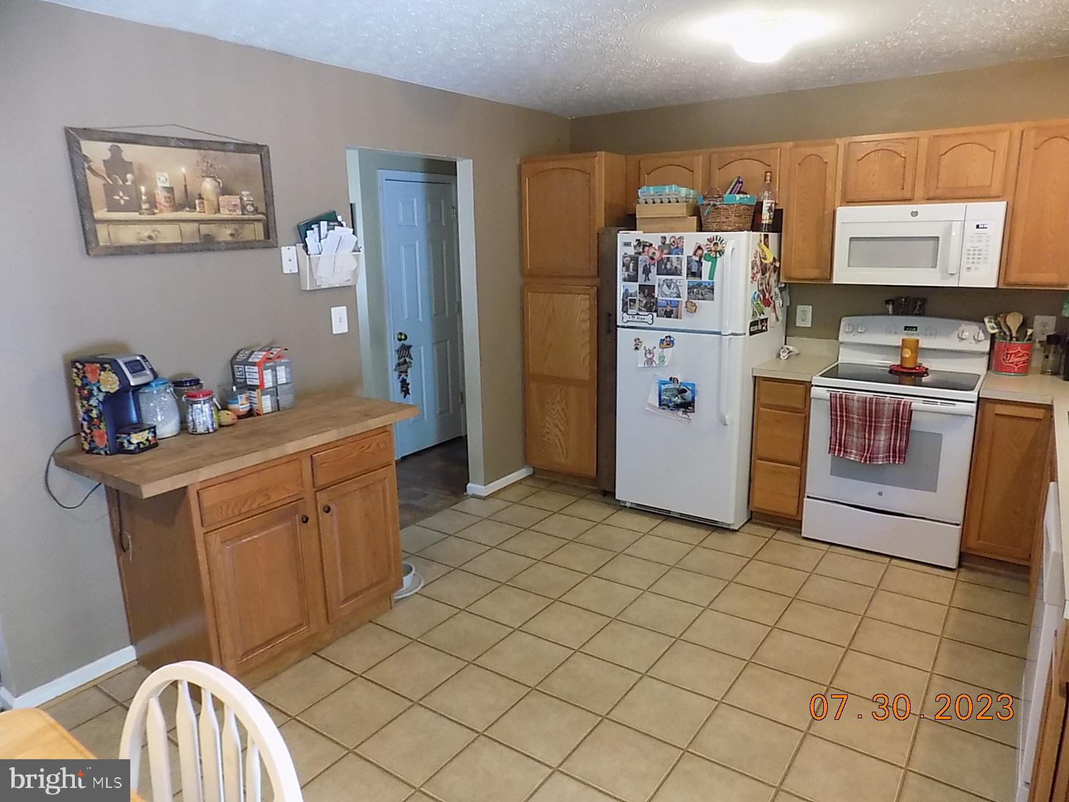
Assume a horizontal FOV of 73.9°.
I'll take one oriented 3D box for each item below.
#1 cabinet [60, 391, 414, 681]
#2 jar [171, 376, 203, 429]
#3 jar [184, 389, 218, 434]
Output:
[{"bbox_3d":[-1.120,0.562,2.994,0.654,0.925,1.245,7,15,35],"label":"cabinet"},{"bbox_3d":[-1.395,0.018,2.878,0.116,0.195,0.116,-1,13,0],"label":"jar"},{"bbox_3d":[-1.331,0.042,2.839,0.096,0.166,0.096,-2,12,0],"label":"jar"}]

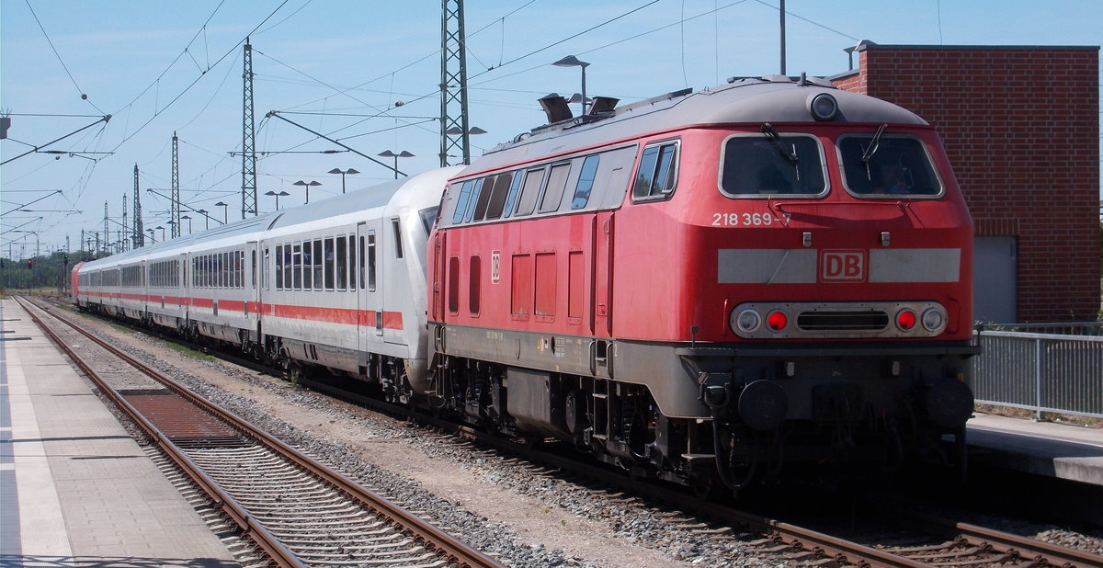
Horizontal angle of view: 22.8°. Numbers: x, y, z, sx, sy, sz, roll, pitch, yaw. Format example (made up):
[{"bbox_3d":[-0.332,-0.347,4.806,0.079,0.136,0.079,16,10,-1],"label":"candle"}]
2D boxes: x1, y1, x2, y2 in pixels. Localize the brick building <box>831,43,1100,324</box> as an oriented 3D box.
[{"bbox_3d":[5.906,-0.999,42.212,3.650,4.950,4.500,-1,0,-11],"label":"brick building"}]

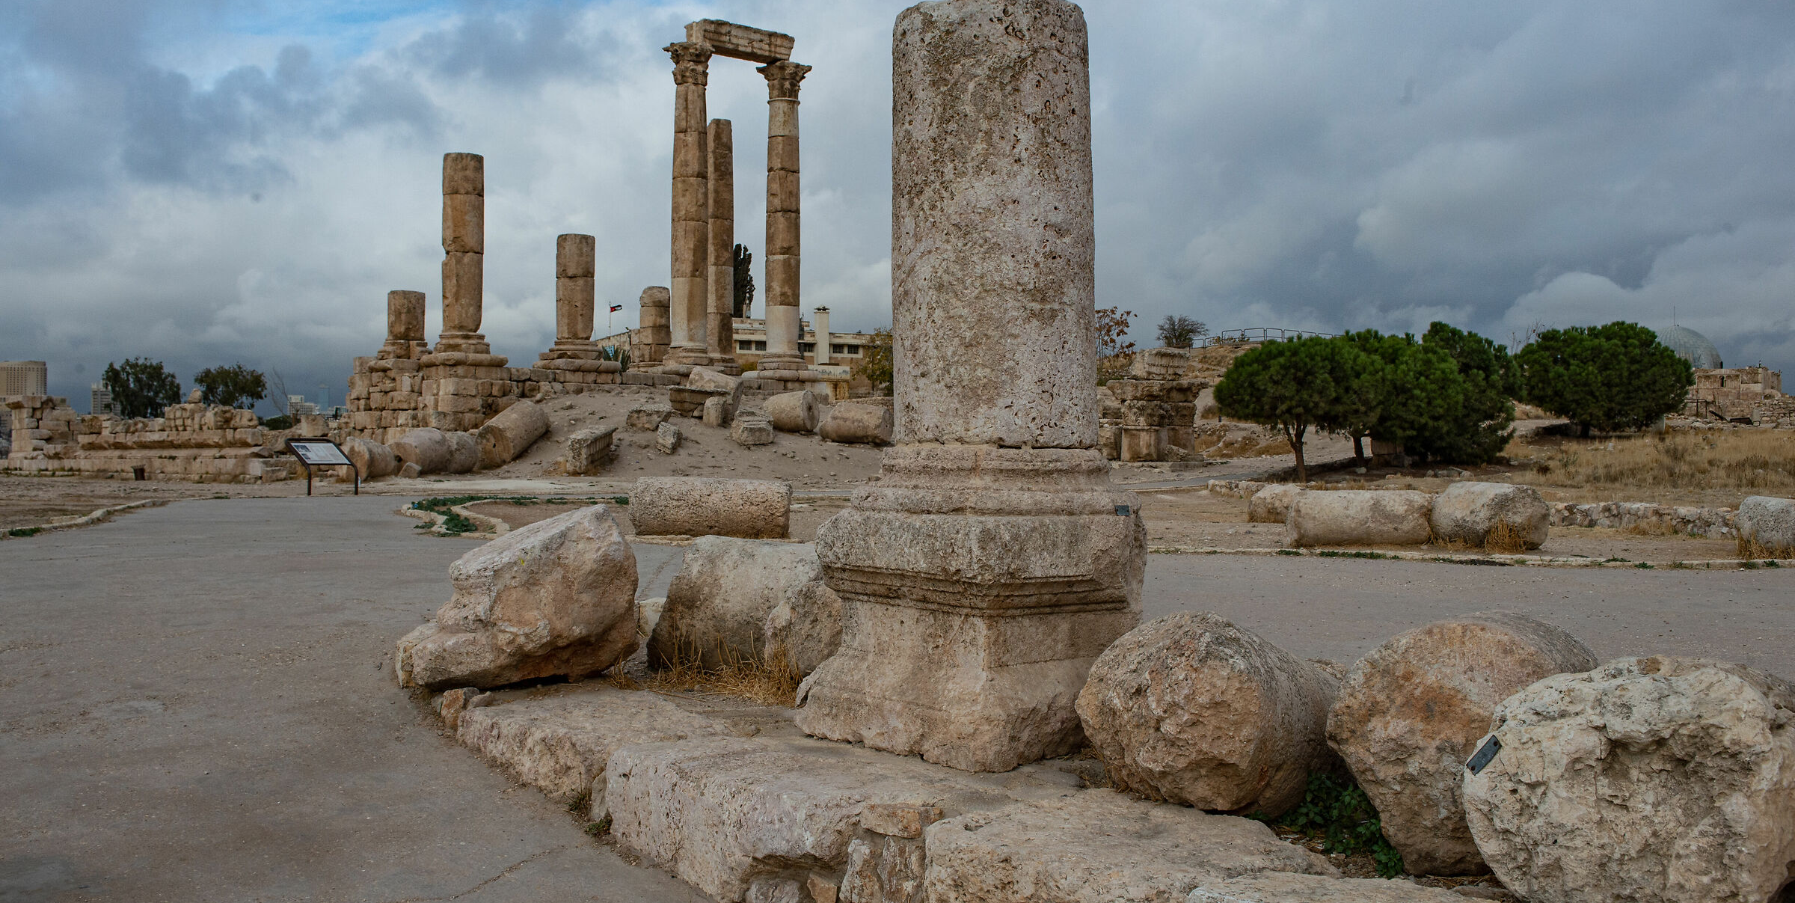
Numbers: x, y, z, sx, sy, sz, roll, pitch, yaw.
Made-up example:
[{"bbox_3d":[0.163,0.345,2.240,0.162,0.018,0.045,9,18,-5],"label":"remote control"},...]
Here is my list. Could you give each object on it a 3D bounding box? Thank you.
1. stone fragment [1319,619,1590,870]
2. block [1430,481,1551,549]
[{"bbox_3d":[1.832,0.937,5.000,0.740,0.760,0.520,0,0,37],"label":"stone fragment"},{"bbox_3d":[7.595,0.818,19.800,0.820,0.800,1.150,0,0,-14],"label":"block"}]

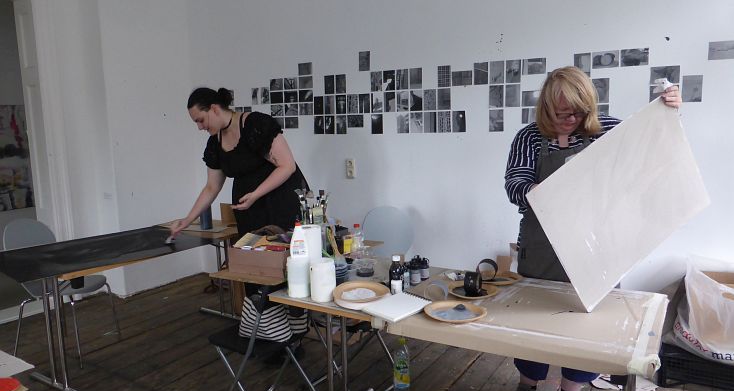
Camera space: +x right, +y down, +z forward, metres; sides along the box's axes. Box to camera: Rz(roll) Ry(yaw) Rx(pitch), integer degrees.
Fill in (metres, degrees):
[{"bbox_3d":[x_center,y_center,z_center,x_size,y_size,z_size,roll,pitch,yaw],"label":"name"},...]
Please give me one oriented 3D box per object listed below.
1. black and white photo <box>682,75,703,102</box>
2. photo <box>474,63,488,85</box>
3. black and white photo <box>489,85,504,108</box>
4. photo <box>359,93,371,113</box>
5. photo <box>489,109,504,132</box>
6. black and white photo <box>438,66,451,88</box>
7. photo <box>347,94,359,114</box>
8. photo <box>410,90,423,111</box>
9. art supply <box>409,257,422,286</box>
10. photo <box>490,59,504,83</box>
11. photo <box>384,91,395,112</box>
[{"bbox_3d":[1.795,-0.585,2.804,0.099,0.146,0.006,4,9,33],"label":"black and white photo"},{"bbox_3d":[0.806,-0.857,3.591,0.101,0.151,0.010,4,8,32],"label":"photo"},{"bbox_3d":[0.905,-0.686,3.553,0.101,0.151,0.010,4,8,32],"label":"black and white photo"},{"bbox_3d":[-0.018,-0.714,3.975,0.099,0.146,0.006,4,9,33],"label":"photo"},{"bbox_3d":[0.854,-0.490,3.352,0.096,0.145,0.004,4,9,33],"label":"photo"},{"bbox_3d":[0.565,-0.861,3.695,0.100,0.150,0.005,4,9,33],"label":"black and white photo"},{"bbox_3d":[-0.107,-0.707,3.952,0.096,0.145,0.004,4,9,33],"label":"photo"},{"bbox_3d":[0.375,-0.719,3.881,0.101,0.151,0.010,4,8,32],"label":"photo"},{"bbox_3d":[0.218,0.335,2.282,0.049,0.131,0.049,0,8,5],"label":"art supply"},{"bbox_3d":[0.891,-0.839,3.482,0.100,0.150,0.005,4,9,33],"label":"photo"},{"bbox_3d":[0.174,-0.704,3.851,0.099,0.146,0.006,4,9,33],"label":"photo"}]

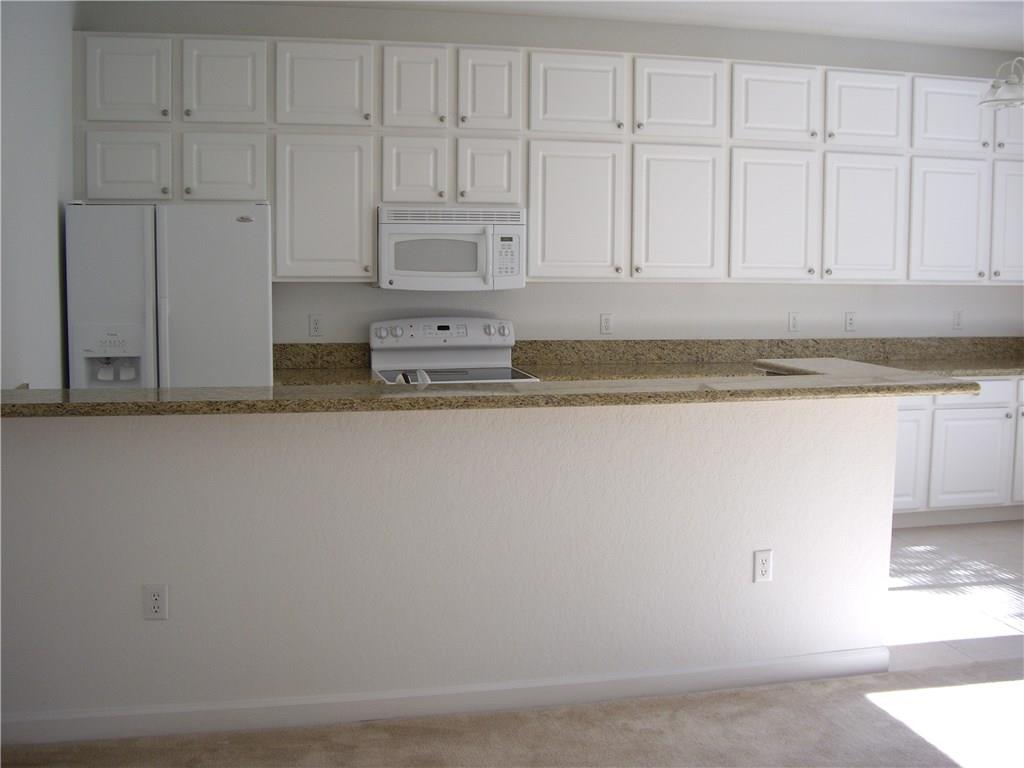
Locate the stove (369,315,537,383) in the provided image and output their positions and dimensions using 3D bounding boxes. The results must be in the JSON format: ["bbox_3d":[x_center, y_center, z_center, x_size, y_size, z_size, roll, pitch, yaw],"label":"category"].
[{"bbox_3d":[-0.308,0.259,5.808,0.760,1.190,0.710,-1,6,-13],"label":"stove"}]

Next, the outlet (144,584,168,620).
[{"bbox_3d":[-1.085,0.667,3.432,0.071,0.115,0.012,-1,6,-13],"label":"outlet"}]

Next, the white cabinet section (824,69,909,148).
[{"bbox_3d":[1.930,-1.543,6.379,0.533,0.429,0.320,-1,6,-13],"label":"white cabinet section"}]

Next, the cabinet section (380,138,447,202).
[{"bbox_3d":[-0.523,-1.097,5.824,0.340,0.338,0.320,-1,6,-13],"label":"cabinet section"}]

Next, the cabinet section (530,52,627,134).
[{"bbox_3d":[0.309,-1.521,5.979,0.528,0.424,0.320,-1,6,-13],"label":"cabinet section"}]

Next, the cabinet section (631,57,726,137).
[{"bbox_3d":[0.846,-1.530,6.082,0.521,0.431,0.310,-1,5,-13],"label":"cabinet section"}]

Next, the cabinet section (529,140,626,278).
[{"bbox_3d":[0.306,-0.922,6.003,0.533,0.715,0.310,-1,5,-13],"label":"cabinet section"}]

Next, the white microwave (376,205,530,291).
[{"bbox_3d":[-0.337,-0.702,5.883,0.758,0.422,0.395,-1,6,-13],"label":"white microwave"}]

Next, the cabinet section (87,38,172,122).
[{"bbox_3d":[-1.851,-1.465,5.488,0.417,0.417,0.320,-1,6,-13],"label":"cabinet section"}]

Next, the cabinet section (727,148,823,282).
[{"bbox_3d":[1.402,-0.937,6.262,0.563,0.717,0.310,-1,5,-13],"label":"cabinet section"}]

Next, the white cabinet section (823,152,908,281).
[{"bbox_3d":[1.936,-0.947,6.388,0.541,0.712,0.310,-1,5,-13],"label":"white cabinet section"}]

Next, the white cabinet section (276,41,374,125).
[{"bbox_3d":[-0.953,-1.495,5.657,0.480,0.410,0.310,-1,5,-13],"label":"white cabinet section"}]

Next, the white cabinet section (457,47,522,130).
[{"bbox_3d":[-0.150,-1.518,5.871,0.343,0.422,0.320,-1,6,-13],"label":"white cabinet section"}]

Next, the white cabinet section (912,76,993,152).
[{"bbox_3d":[2.461,-1.540,6.464,0.527,0.429,0.310,-1,5,-13],"label":"white cabinet section"}]

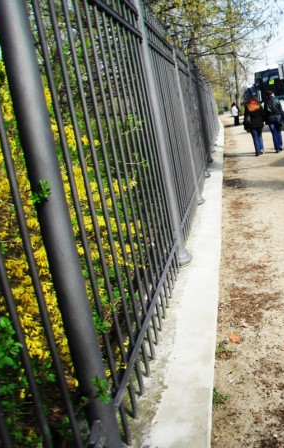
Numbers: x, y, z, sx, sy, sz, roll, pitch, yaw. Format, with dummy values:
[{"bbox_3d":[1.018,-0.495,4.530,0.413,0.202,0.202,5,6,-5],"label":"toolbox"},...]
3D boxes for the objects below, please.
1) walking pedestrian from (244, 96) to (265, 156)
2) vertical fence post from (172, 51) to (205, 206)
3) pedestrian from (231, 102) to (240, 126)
[{"bbox_3d":[3.313,-2.870,13.257,0.540,1.670,0.450,-9,13,12],"label":"walking pedestrian"},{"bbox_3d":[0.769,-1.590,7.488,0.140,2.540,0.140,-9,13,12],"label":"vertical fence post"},{"bbox_3d":[6.799,-7.949,32.764,0.420,1.630,0.500,-22,17,-40],"label":"pedestrian"}]

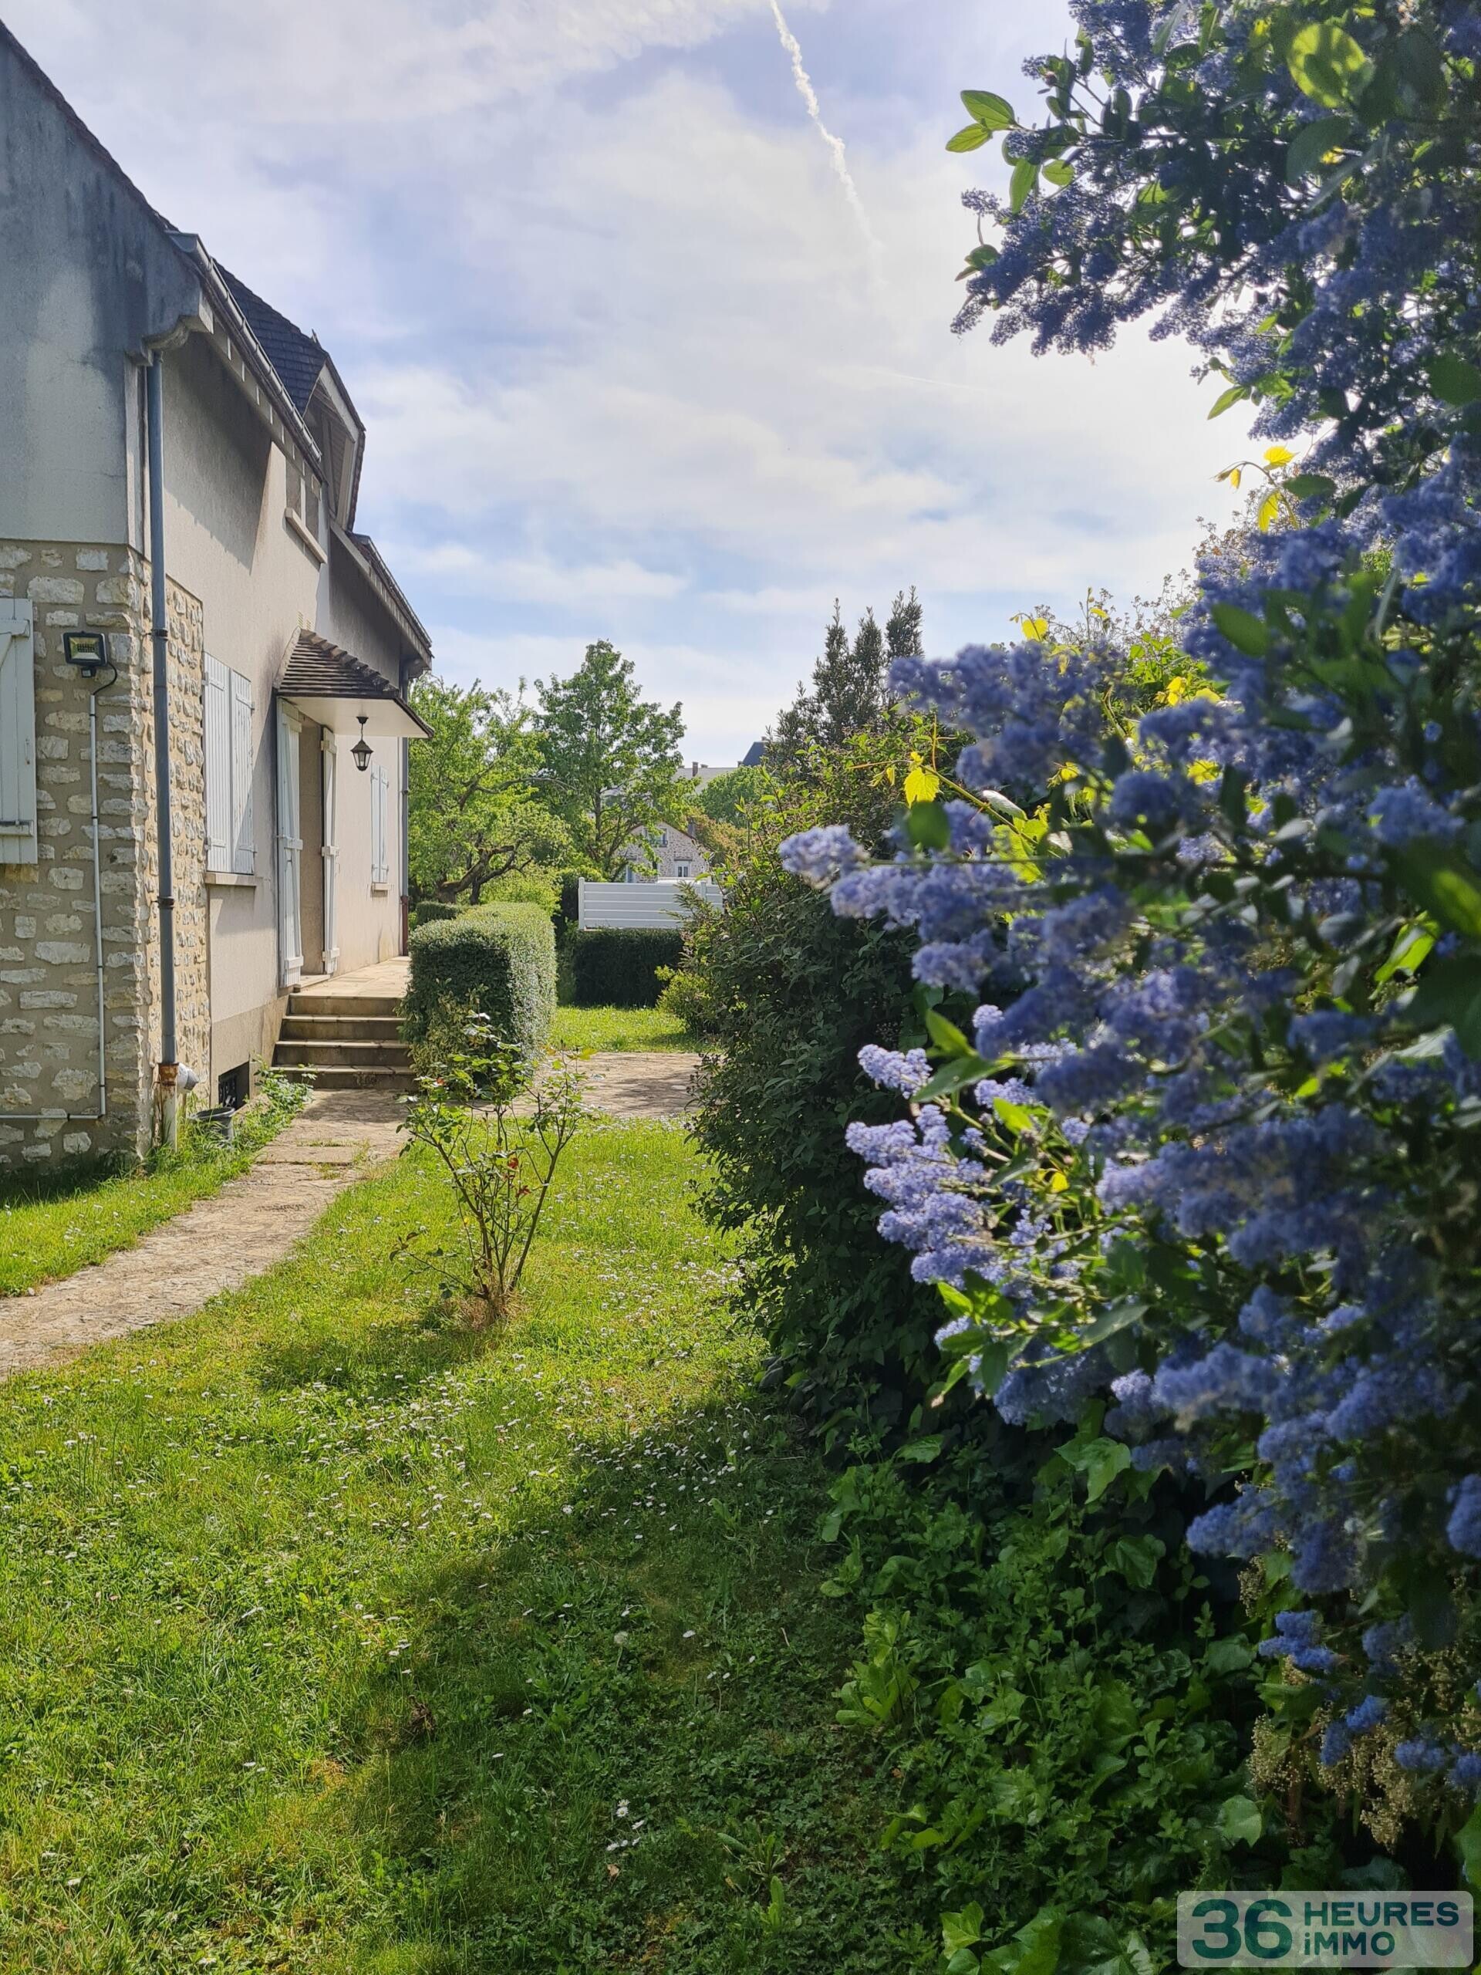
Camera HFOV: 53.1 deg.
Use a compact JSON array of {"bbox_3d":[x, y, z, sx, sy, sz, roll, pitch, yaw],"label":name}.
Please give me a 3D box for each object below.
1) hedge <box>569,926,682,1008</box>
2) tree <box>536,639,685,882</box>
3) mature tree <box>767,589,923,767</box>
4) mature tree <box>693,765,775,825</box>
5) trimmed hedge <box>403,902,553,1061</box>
[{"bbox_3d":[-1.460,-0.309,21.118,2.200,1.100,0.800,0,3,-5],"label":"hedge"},{"bbox_3d":[-2.609,-3.518,28.843,3.200,6.600,3.200,0,3,0],"label":"tree"},{"bbox_3d":[1.621,-2.779,21.374,2.500,6.000,2.500,0,3,0],"label":"mature tree"},{"bbox_3d":[0.030,-5.419,57.782,4.500,7.000,4.500,0,3,0],"label":"mature tree"},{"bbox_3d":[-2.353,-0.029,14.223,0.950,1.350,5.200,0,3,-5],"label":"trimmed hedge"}]

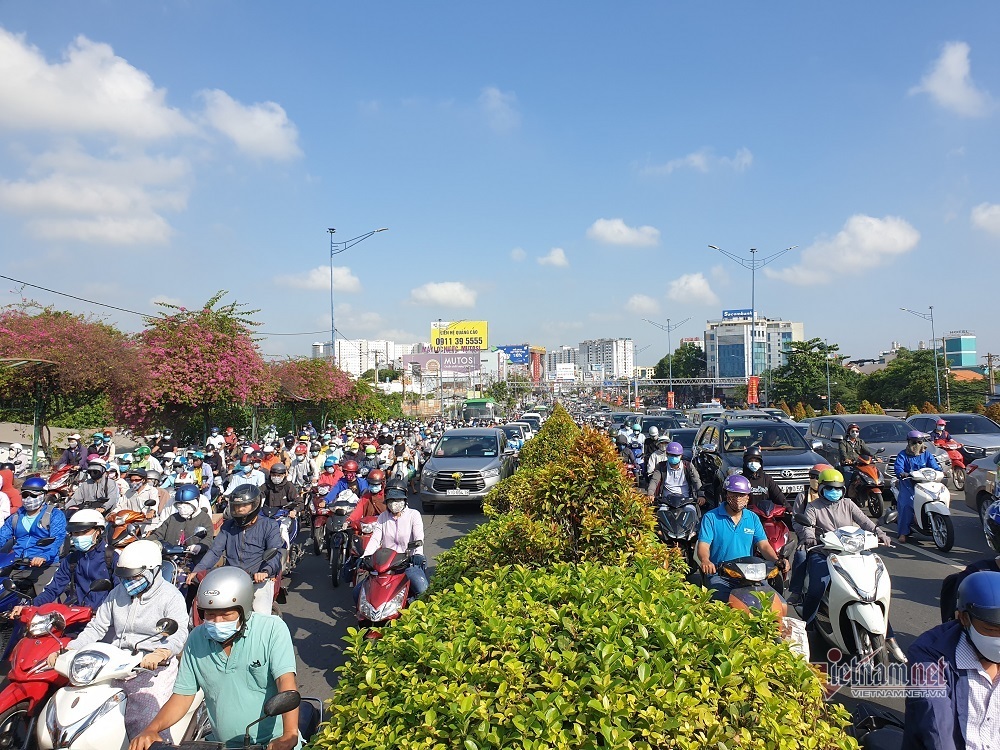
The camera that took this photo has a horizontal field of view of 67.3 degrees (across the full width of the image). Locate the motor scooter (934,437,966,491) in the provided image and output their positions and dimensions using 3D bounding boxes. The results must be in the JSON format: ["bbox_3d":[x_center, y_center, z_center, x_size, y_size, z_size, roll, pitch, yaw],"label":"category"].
[{"bbox_3d":[10.651,2.158,17.968,0.700,1.140,1.850,-1,-2,7],"label":"motor scooter"}]

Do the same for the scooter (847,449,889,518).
[{"bbox_3d":[7.091,2.093,14.718,0.710,1.170,1.870,-1,-2,5],"label":"scooter"}]

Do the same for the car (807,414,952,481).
[{"bbox_3d":[8.500,1.790,17.450,1.830,1.795,4.735,-1,-2,5],"label":"car"}]

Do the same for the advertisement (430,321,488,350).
[{"bbox_3d":[-9.975,-9.729,185.000,14.000,7.100,0.800,-1,-2,6],"label":"advertisement"}]

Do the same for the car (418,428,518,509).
[{"bbox_3d":[-0.664,2.238,18.278,1.830,1.795,4.735,-1,-2,4],"label":"car"}]

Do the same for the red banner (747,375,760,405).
[{"bbox_3d":[15.831,0.939,47.000,0.720,1.850,0.060,-1,-2,7],"label":"red banner"}]

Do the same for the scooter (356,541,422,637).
[{"bbox_3d":[-0.985,2.059,7.080,0.690,1.120,1.870,-1,-2,4],"label":"scooter"}]

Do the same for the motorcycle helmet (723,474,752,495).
[{"bbox_3d":[2.103,0.969,6.650,0.250,0.185,0.280,-1,-2,4],"label":"motorcycle helmet"}]

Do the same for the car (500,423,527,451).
[{"bbox_3d":[0.330,2.816,30.300,1.760,1.500,4.450,-1,-2,5],"label":"car"}]

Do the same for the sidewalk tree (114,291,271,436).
[{"bbox_3d":[-11.555,0.366,28.608,5.700,7.000,5.400,-1,-2,4],"label":"sidewalk tree"}]

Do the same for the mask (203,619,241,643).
[{"bbox_3d":[-1.258,1.157,3.400,0.145,0.110,0.085,-1,14,3],"label":"mask"}]

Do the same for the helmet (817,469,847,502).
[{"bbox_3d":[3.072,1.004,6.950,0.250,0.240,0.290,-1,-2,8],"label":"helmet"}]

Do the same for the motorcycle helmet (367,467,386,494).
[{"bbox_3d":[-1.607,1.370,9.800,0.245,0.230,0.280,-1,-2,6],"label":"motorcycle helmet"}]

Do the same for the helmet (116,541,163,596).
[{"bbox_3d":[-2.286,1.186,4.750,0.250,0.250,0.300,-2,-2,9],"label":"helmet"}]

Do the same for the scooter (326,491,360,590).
[{"bbox_3d":[-1.999,2.139,10.068,0.700,1.140,1.880,-1,-2,3],"label":"scooter"}]

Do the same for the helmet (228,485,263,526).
[{"bbox_3d":[-2.074,1.063,6.120,0.260,0.290,0.320,-1,-2,-1],"label":"helmet"}]

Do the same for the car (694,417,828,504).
[{"bbox_3d":[4.670,1.680,13.780,1.840,1.850,4.705,-1,-2,6],"label":"car"}]

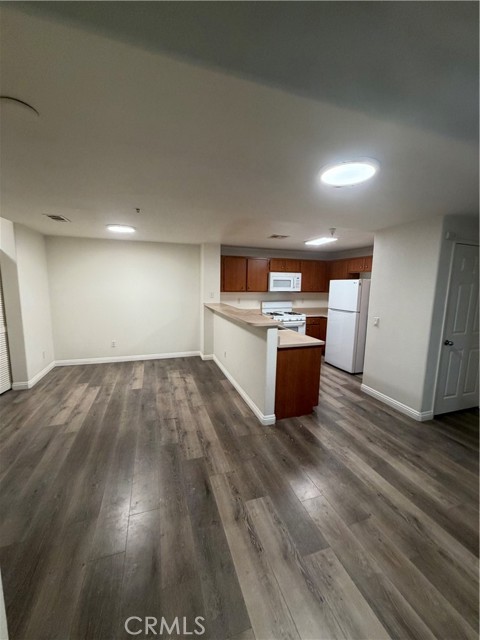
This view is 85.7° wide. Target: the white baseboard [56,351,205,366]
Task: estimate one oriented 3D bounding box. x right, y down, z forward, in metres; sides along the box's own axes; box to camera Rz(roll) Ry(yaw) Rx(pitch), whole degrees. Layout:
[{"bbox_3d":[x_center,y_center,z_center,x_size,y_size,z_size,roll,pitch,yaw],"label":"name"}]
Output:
[{"bbox_3d":[-2.163,0.787,5.261,2.731,0.105,0.016,-2,8,-18],"label":"white baseboard"}]

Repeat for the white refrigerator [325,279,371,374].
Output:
[{"bbox_3d":[2.264,0.097,5.027,0.735,1.695,0.743,-2,8,-18],"label":"white refrigerator"}]

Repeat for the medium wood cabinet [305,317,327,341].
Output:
[{"bbox_3d":[1.567,0.343,6.110,0.507,0.893,0.614,-2,8,-18],"label":"medium wood cabinet"}]

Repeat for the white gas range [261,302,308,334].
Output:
[{"bbox_3d":[0.970,0.216,5.848,0.772,1.192,0.685,-2,8,-18],"label":"white gas range"}]

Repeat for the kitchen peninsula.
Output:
[{"bbox_3d":[0.144,0.430,4.204,0.977,1.178,2.690,-2,8,-18],"label":"kitchen peninsula"}]

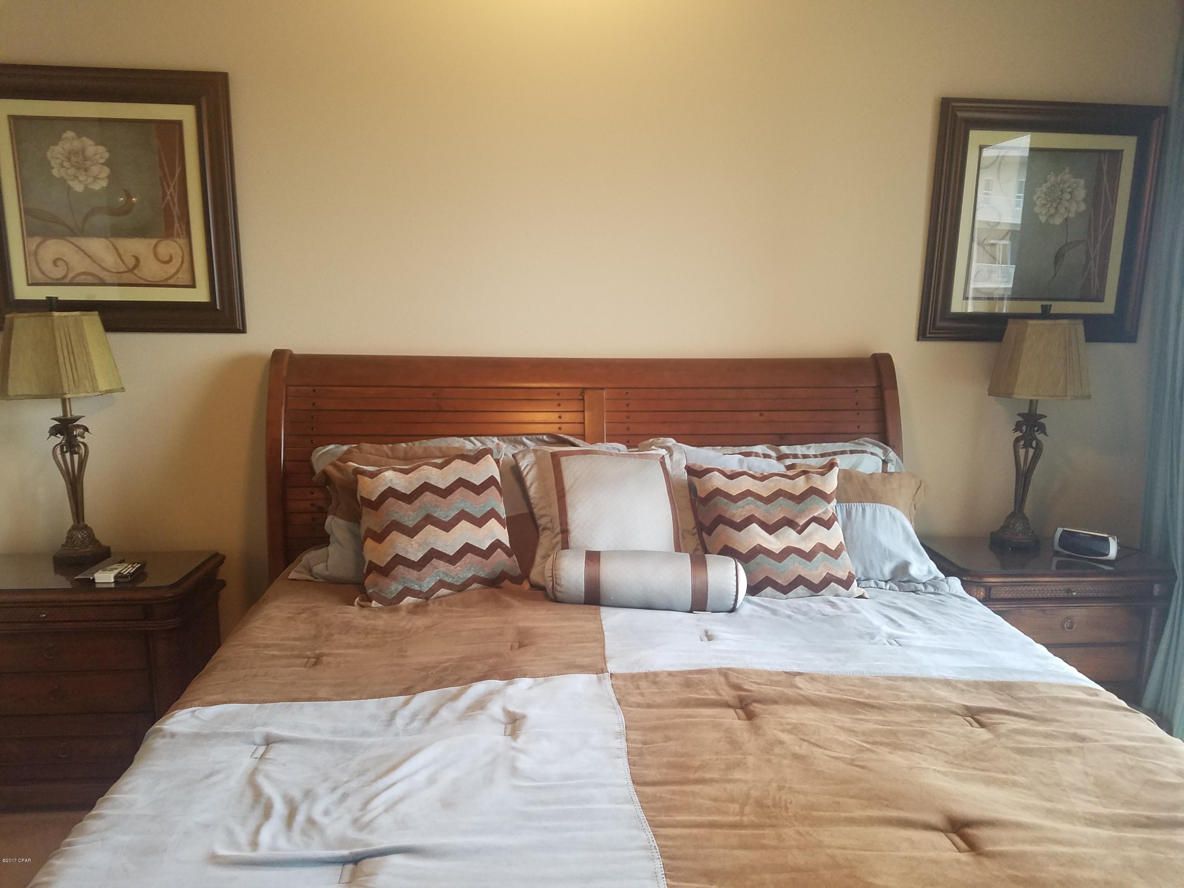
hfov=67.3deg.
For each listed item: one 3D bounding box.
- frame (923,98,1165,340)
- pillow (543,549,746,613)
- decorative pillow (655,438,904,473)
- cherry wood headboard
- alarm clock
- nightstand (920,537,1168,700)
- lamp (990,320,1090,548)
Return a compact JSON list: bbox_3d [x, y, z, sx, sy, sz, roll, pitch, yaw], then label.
[{"bbox_3d":[1.528,-0.742,3.008,0.793,0.787,0.040,0,12,-5],"label":"frame"},{"bbox_3d":[0.155,0.386,2.648,0.562,0.154,0.160,2,12,5],"label":"pillow"},{"bbox_3d":[0.580,0.195,2.817,0.829,0.444,0.148,0,-3,-5],"label":"decorative pillow"},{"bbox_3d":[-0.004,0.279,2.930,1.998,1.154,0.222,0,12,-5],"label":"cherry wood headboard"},{"bbox_3d":[1.664,0.330,2.998,0.186,0.083,0.074,7,14,25],"label":"alarm clock"},{"bbox_3d":[1.528,0.716,3.089,0.746,0.716,0.397,0,12,-5],"label":"nightstand"},{"bbox_3d":[1.459,-0.039,2.956,0.355,0.814,0.311,0,12,-5],"label":"lamp"}]

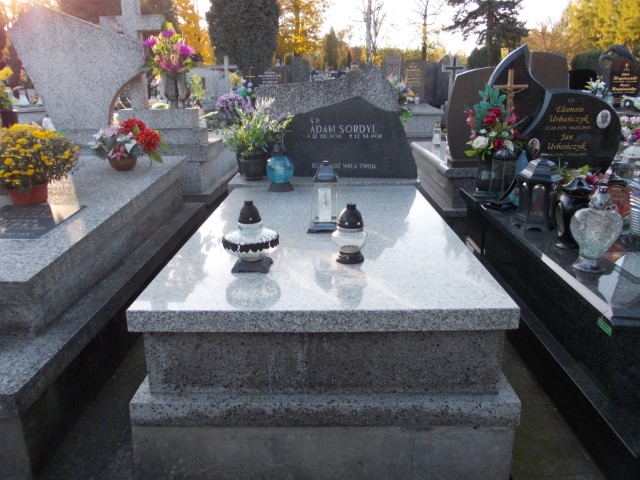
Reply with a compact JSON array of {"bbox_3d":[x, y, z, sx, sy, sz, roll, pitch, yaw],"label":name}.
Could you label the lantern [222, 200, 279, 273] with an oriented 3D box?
[{"bbox_3d":[-0.220,-0.015,1.645,0.177,0.206,0.177,0,17,0],"label":"lantern"}]

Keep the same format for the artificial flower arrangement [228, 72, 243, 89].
[{"bbox_3d":[-1.436,-2.710,8.800,0.237,0.258,0.214,0,17,0],"label":"artificial flower arrangement"}]

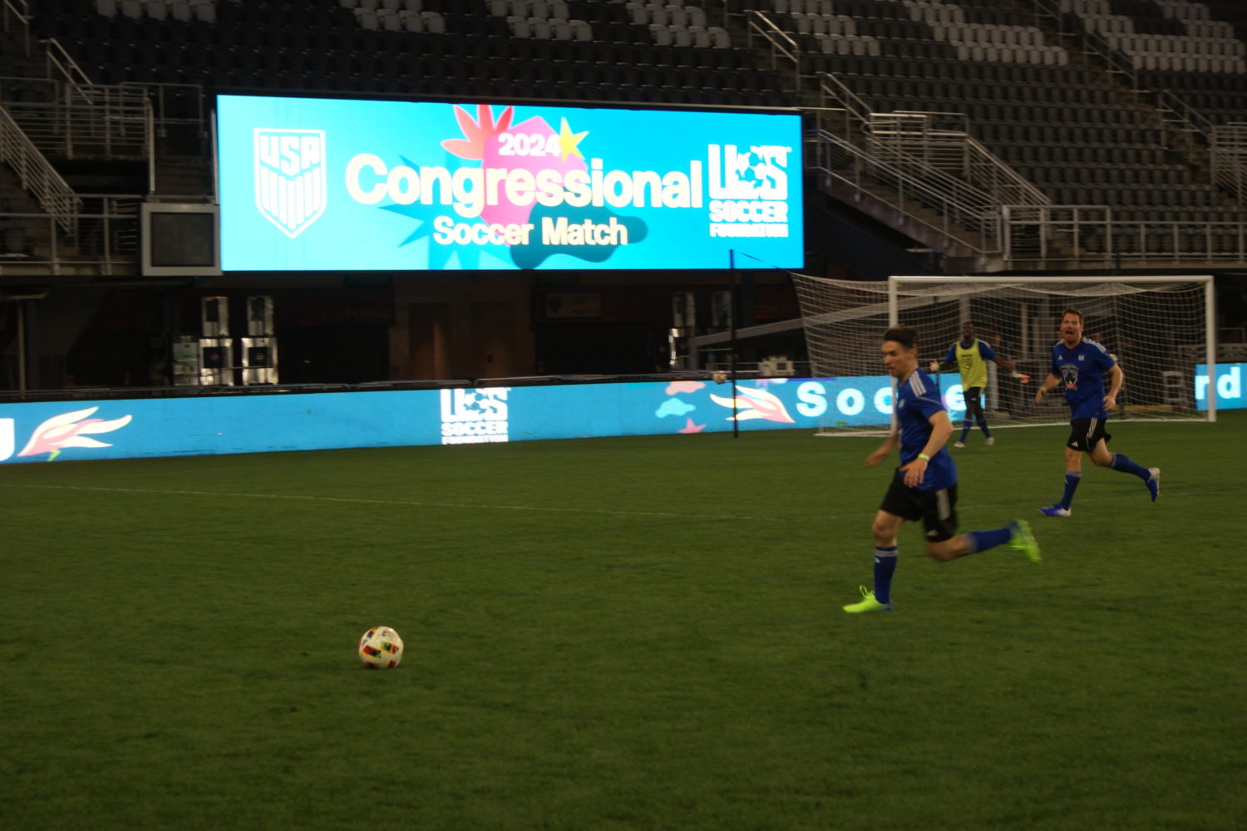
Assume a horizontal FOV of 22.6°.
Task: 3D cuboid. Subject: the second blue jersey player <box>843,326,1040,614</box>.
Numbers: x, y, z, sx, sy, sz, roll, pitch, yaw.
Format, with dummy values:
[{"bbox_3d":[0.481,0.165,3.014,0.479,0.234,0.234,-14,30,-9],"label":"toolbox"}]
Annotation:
[{"bbox_3d":[1.909,0.310,18.665,1.120,1.700,0.650,-2,2,-22],"label":"second blue jersey player"}]

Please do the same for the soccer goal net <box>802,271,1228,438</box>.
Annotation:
[{"bbox_3d":[6.559,-1.062,52.981,7.560,2.550,2.500,-2,2,-37],"label":"soccer goal net"}]

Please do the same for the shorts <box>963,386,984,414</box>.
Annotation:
[{"bbox_3d":[5.068,-0.268,45.110,0.350,0.440,0.290,0,2,25],"label":"shorts"}]

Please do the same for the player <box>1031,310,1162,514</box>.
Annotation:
[{"bbox_3d":[4.306,-0.032,28.210,1.050,1.820,0.750,-2,2,-42],"label":"player"}]

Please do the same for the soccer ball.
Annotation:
[{"bbox_3d":[-1.226,1.176,15.782,0.220,0.220,0.220,-1,1,0],"label":"soccer ball"}]

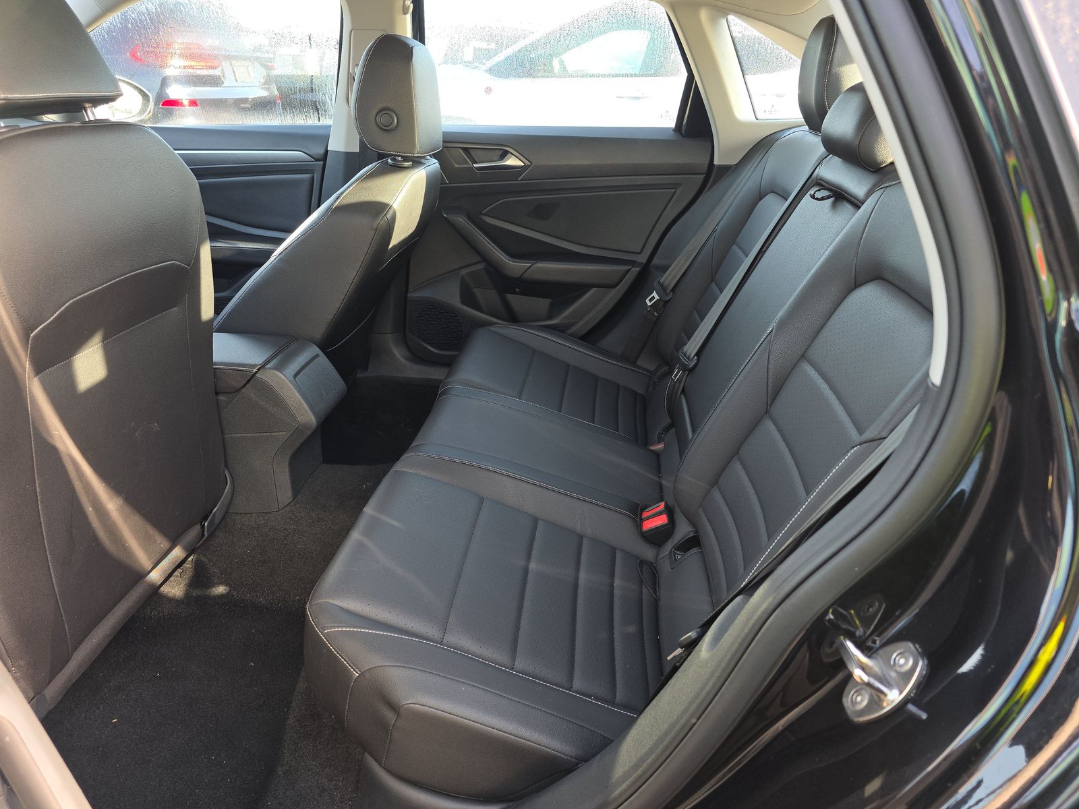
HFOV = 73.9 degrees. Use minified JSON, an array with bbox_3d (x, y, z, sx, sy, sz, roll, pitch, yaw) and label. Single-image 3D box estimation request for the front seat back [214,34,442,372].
[{"bbox_3d":[-0.423,-0.403,1.581,0.240,0.790,0.500,27,25,-6],"label":"front seat back"}]

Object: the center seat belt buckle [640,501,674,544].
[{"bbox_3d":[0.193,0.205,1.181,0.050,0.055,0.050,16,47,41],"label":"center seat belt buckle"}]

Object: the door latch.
[{"bbox_3d":[0.230,0.184,0.491,0.042,0.068,0.040,31,25,-21],"label":"door latch"}]

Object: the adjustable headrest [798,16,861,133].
[{"bbox_3d":[0.572,-0.623,1.351,0.120,0.200,0.250,10,25,2],"label":"adjustable headrest"}]

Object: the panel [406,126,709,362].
[{"bbox_3d":[0.026,-0.388,1.862,0.790,0.640,0.120,3,25,5],"label":"panel"}]

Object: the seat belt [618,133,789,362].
[{"bbox_3d":[0.356,-0.330,1.662,0.050,0.650,0.075,30,32,-7],"label":"seat belt"}]

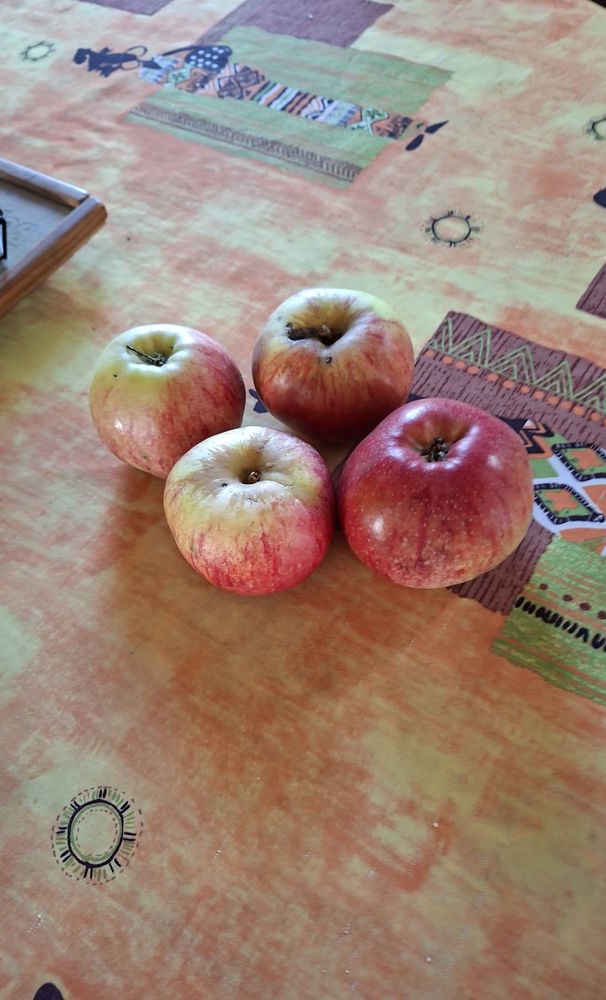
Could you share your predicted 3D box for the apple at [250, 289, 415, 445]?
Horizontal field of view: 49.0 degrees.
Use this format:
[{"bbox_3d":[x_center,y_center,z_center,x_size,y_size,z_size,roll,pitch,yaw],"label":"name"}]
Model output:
[{"bbox_3d":[0.014,-0.063,0.314,0.076,0.064,0.076,-4,59,6],"label":"apple"}]

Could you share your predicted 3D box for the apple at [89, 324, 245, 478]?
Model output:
[{"bbox_3d":[-0.064,-0.046,0.314,0.073,0.066,0.073,-13,59,0],"label":"apple"}]

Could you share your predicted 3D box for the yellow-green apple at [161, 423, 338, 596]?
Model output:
[{"bbox_3d":[-0.023,0.004,0.281,0.073,0.063,0.073,-13,59,0],"label":"yellow-green apple"}]

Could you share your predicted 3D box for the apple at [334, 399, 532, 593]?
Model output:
[{"bbox_3d":[0.052,-0.003,0.270,0.078,0.069,0.078,-4,59,6],"label":"apple"}]

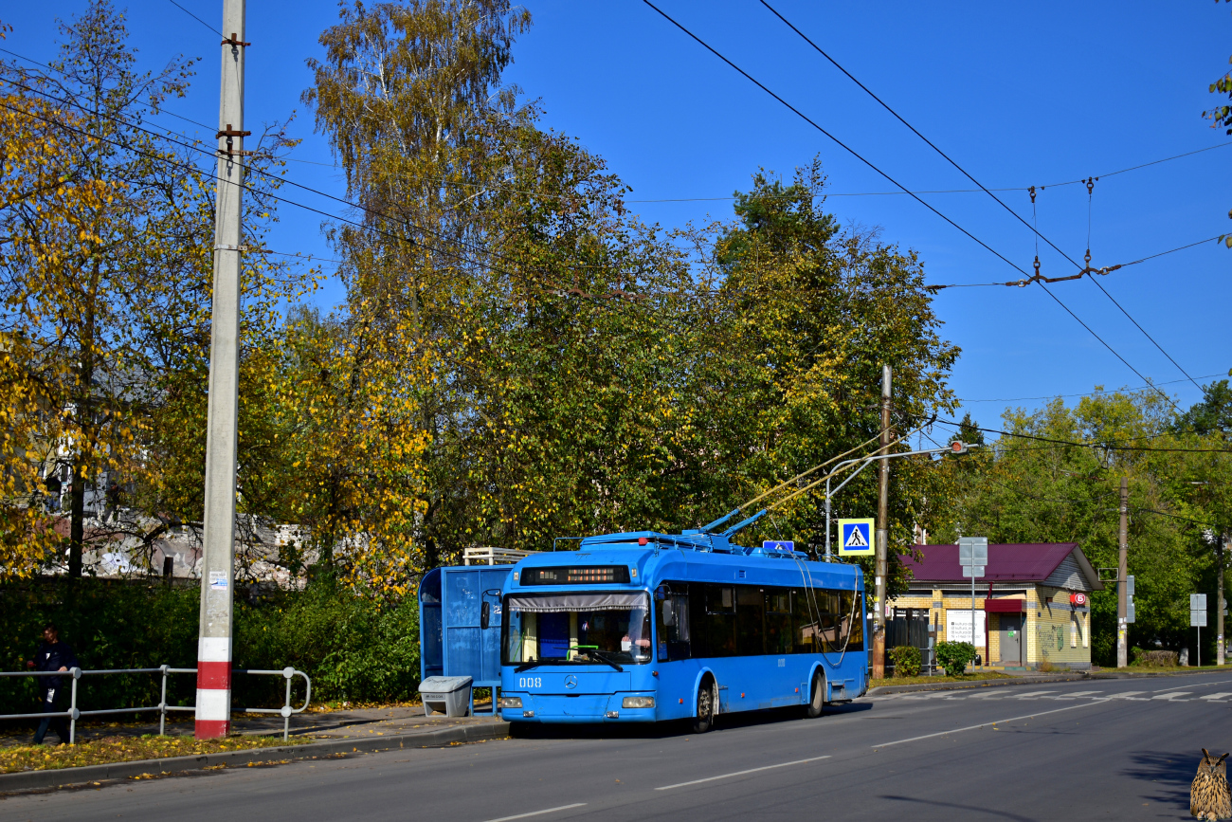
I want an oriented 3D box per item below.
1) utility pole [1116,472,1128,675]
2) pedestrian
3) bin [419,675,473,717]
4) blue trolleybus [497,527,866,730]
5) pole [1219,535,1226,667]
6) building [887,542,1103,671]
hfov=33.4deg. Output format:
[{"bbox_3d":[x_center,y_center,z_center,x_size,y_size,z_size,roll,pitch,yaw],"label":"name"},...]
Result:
[{"bbox_3d":[24.838,7.892,100.520,0.430,9.300,0.430,2,-6,0],"label":"utility pole"},{"bbox_3d":[-7.835,3.806,28.500,0.530,1.720,0.550,-4,-8,35],"label":"pedestrian"},{"bbox_3d":[-2.944,4.925,35.561,0.660,0.710,0.680,-3,-7,27],"label":"bin"},{"bbox_3d":[1.588,3.754,36.066,2.500,3.400,12.000,-3,-7,22],"label":"blue trolleybus"},{"bbox_3d":[36.069,10.748,122.493,0.380,8.800,0.380,1,-6,0],"label":"pole"},{"bbox_3d":[18.041,9.597,101.092,9.300,5.950,12.200,-3,-7,25],"label":"building"}]

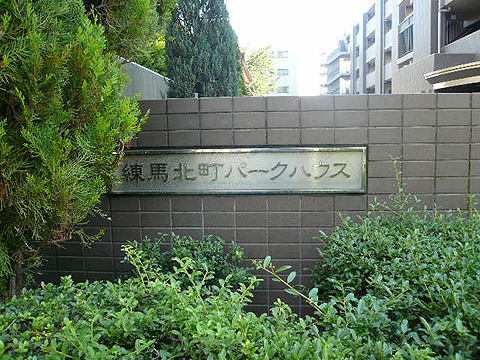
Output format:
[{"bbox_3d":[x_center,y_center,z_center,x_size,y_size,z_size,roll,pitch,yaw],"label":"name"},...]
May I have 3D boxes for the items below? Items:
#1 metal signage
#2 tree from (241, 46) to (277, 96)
[{"bbox_3d":[-0.021,-0.049,2.364,1.580,0.300,0.040,-1,6,3],"label":"metal signage"},{"bbox_3d":[0.641,-2.962,16.287,2.100,5.110,2.100,-1,6,0],"label":"tree"}]

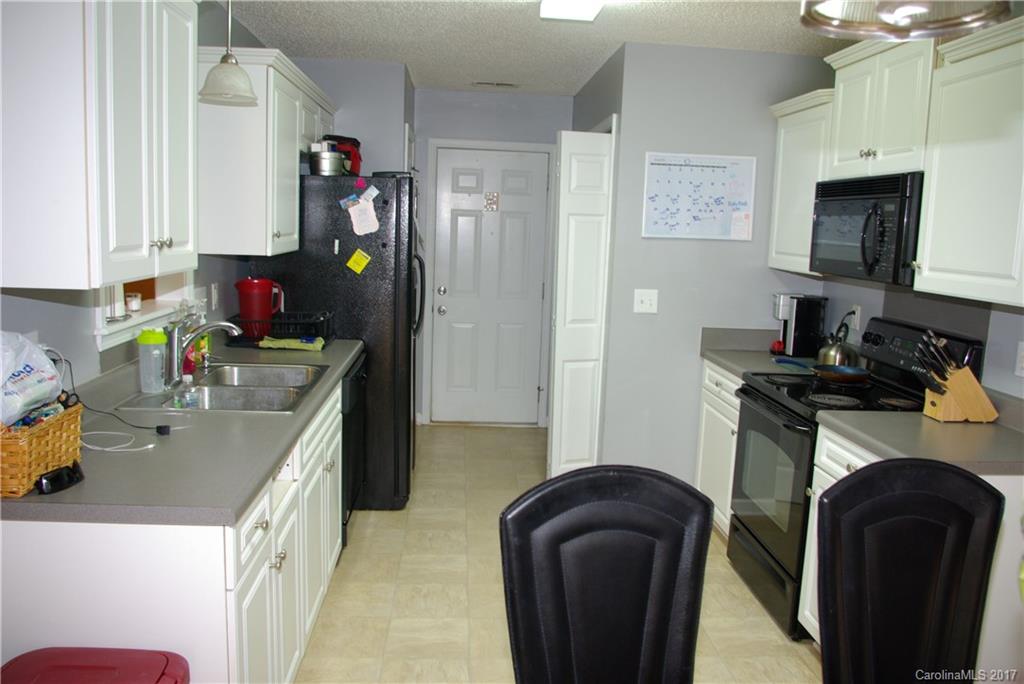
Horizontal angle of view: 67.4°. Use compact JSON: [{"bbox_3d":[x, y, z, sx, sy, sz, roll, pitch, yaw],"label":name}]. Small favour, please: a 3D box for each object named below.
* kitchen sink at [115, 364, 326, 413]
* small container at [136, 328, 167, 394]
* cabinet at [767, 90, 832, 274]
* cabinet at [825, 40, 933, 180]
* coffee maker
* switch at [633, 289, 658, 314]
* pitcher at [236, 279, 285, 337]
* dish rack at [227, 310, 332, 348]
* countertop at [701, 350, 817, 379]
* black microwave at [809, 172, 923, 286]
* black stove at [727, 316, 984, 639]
[{"bbox_3d":[-1.040,0.252,2.926,0.567,0.190,0.825,2,9,-4],"label":"kitchen sink"},{"bbox_3d":[-1.264,0.058,2.716,0.103,0.227,0.103,2,9,-4],"label":"small container"},{"bbox_3d":[1.529,-0.751,3.701,0.365,0.830,0.615,2,9,-4],"label":"cabinet"},{"bbox_3d":[1.578,-0.917,2.993,0.365,0.542,0.760,2,9,-4],"label":"cabinet"},{"bbox_3d":[1.502,-0.085,4.047,0.290,0.320,0.115,2,9,-4],"label":"coffee maker"},{"bbox_3d":[0.717,-0.214,4.101,0.123,0.124,0.012,2,9,-4],"label":"switch"},{"bbox_3d":[-1.261,-0.164,3.811,0.230,0.292,0.160,2,9,-4],"label":"pitcher"},{"bbox_3d":[-1.150,-0.069,3.837,0.500,0.145,0.330,2,9,-4],"label":"dish rack"},{"bbox_3d":[1.373,0.120,3.908,0.639,0.040,0.595,2,9,-4],"label":"countertop"},{"bbox_3d":[1.545,-0.446,3.053,0.405,0.403,0.755,2,9,-4],"label":"black microwave"},{"bbox_3d":[1.355,0.515,3.186,0.700,1.187,0.760,2,9,-4],"label":"black stove"}]

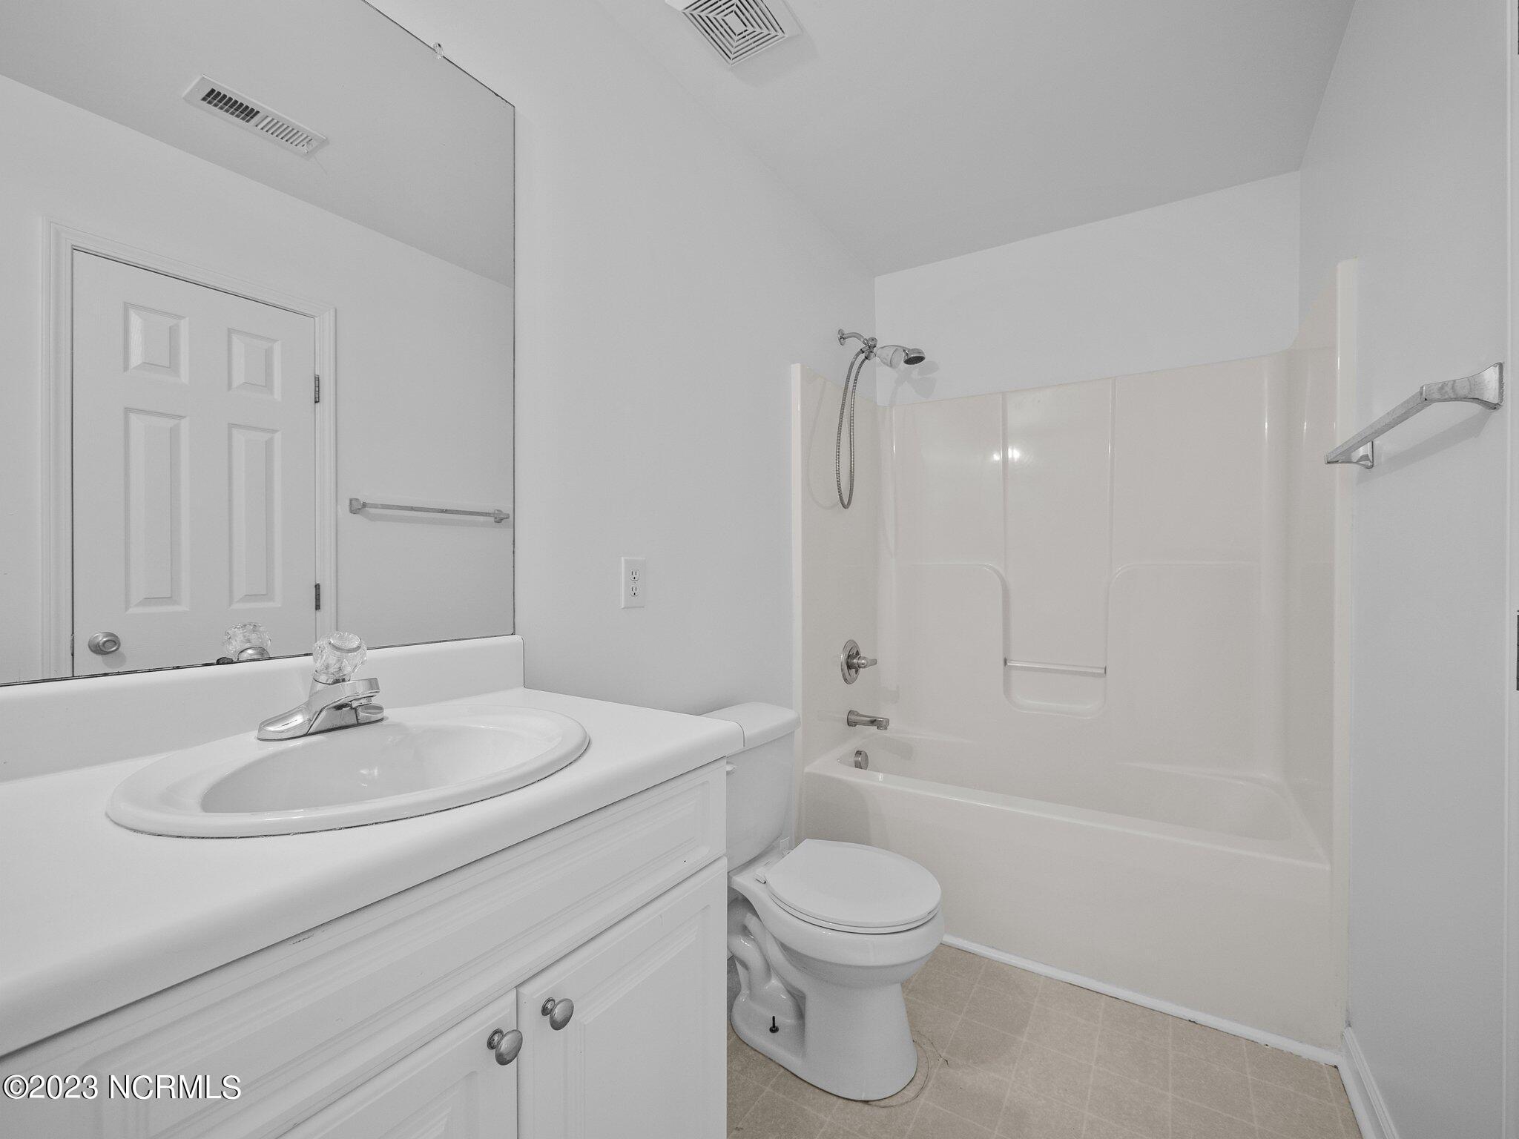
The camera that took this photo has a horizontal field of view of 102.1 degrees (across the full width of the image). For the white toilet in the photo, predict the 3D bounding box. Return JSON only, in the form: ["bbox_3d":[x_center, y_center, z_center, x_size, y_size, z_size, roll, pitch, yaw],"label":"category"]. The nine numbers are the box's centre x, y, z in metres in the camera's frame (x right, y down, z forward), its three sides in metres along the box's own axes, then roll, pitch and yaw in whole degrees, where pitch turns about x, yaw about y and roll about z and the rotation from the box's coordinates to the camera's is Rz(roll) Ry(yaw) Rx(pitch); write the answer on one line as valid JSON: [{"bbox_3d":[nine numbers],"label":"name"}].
[{"bbox_3d":[0.117,0.797,1.564,0.690,0.727,0.460,0,0,33],"label":"white toilet"}]

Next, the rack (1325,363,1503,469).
[{"bbox_3d":[1.114,-0.245,1.083,0.078,0.057,0.630,0,0,33],"label":"rack"}]

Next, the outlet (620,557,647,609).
[{"bbox_3d":[-0.314,0.035,1.550,0.008,0.123,0.077,0,0,33],"label":"outlet"}]

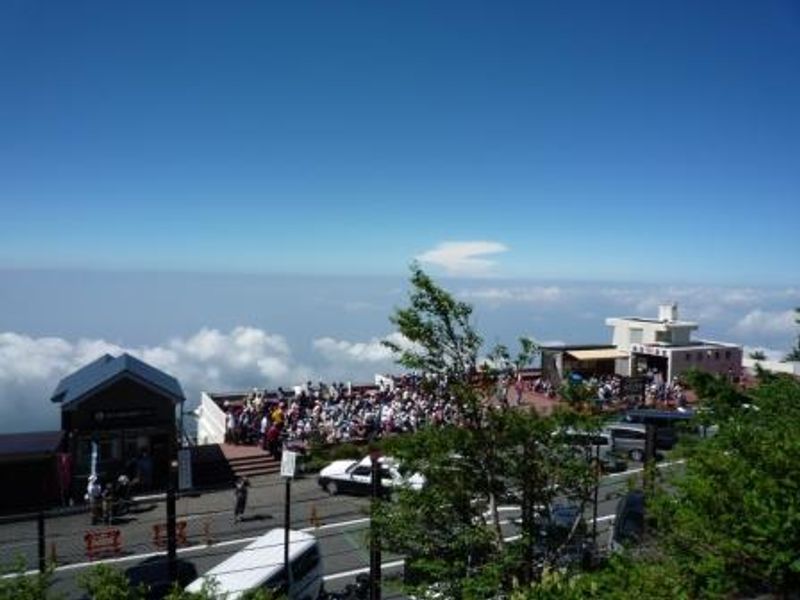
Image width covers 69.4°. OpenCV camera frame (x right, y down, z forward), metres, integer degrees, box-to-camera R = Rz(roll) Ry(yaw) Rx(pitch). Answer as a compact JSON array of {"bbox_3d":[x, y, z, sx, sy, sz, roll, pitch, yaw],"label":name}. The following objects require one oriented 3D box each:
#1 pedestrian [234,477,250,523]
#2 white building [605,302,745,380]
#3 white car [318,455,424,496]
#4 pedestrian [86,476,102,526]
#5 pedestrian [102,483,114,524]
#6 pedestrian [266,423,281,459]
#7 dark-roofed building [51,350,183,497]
[{"bbox_3d":[-5.815,7.330,21.211,0.550,1.680,0.380,2,4,20],"label":"pedestrian"},{"bbox_3d":[22.291,3.369,47.197,7.800,6.100,6.800,0,4,-23],"label":"white building"},{"bbox_3d":[-1.155,7.479,24.604,4.600,1.470,1.700,2,3,11],"label":"white car"},{"bbox_3d":[-11.034,7.221,20.851,0.520,1.730,0.380,2,3,15],"label":"pedestrian"},{"bbox_3d":[-10.540,7.335,20.879,0.460,1.520,0.320,2,3,10],"label":"pedestrian"},{"bbox_3d":[-5.749,6.400,26.287,0.520,1.650,0.360,2,4,20],"label":"pedestrian"},{"bbox_3d":[-12.286,5.166,25.451,5.000,5.250,4.900,0,4,-25],"label":"dark-roofed building"}]

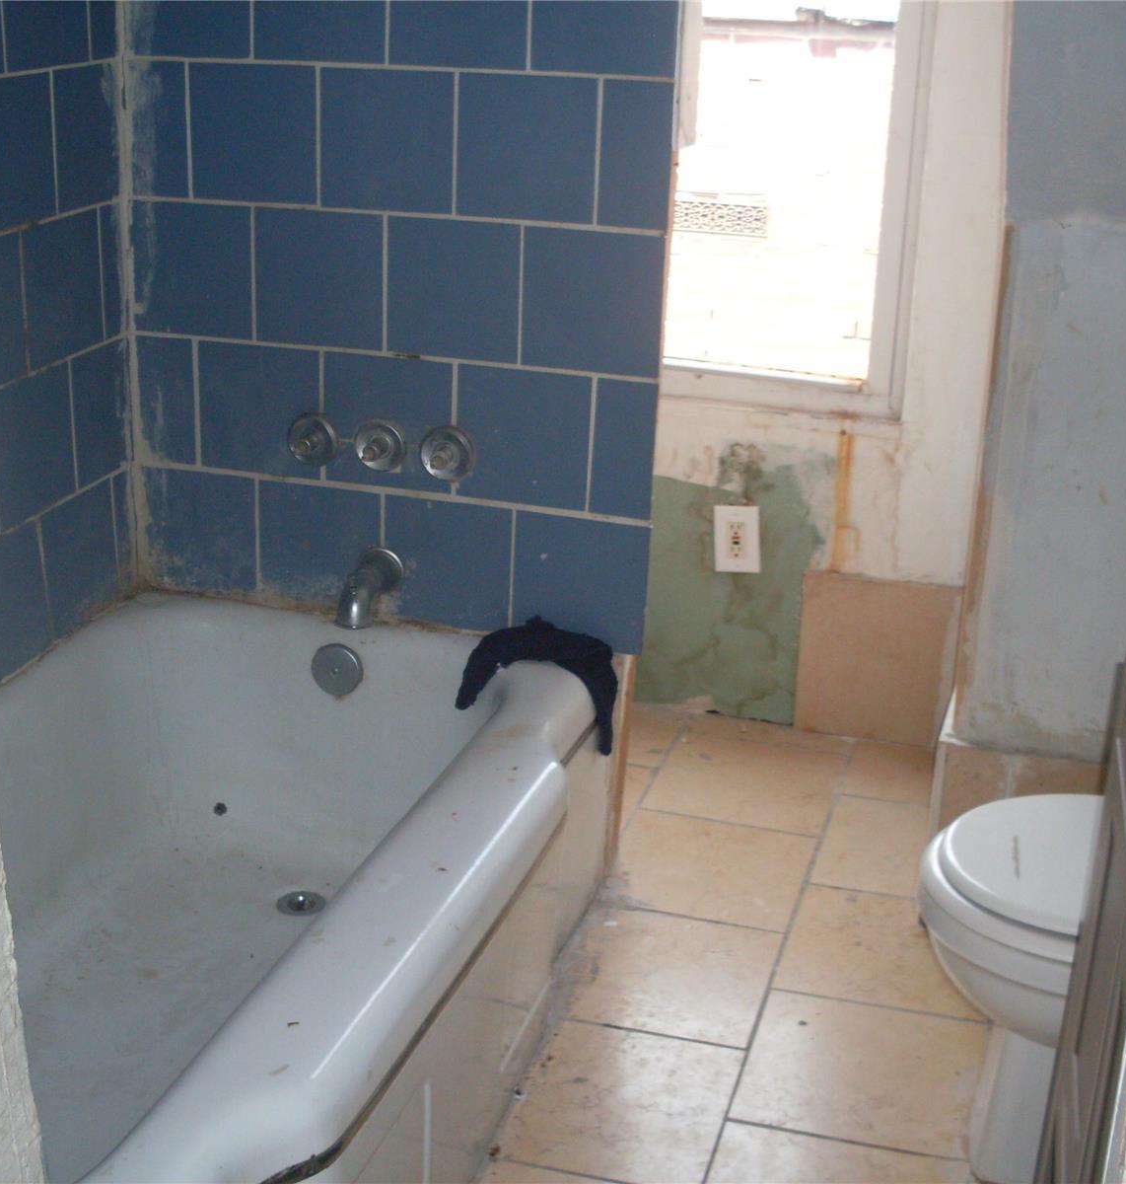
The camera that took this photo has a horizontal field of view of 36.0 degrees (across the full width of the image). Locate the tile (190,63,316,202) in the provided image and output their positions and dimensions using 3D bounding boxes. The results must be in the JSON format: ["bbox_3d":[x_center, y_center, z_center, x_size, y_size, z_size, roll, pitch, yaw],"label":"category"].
[{"bbox_3d":[-0.440,-0.654,2.472,0.201,0.201,0.010,8,22,15],"label":"tile"}]

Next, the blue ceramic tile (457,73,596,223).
[{"bbox_3d":[-0.049,-0.608,2.377,0.200,0.197,0.010,7,21,14],"label":"blue ceramic tile"}]

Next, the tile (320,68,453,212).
[{"bbox_3d":[-0.238,-0.613,2.353,0.200,0.199,0.010,8,22,15],"label":"tile"}]

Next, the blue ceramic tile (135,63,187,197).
[{"bbox_3d":[-0.585,-0.671,2.514,0.097,0.201,0.010,8,22,15],"label":"blue ceramic tile"}]

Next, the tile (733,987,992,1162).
[{"bbox_3d":[0.388,0.616,2.222,0.298,0.010,0.303,8,21,15],"label":"tile"}]

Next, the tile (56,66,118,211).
[{"bbox_3d":[-0.668,-0.636,2.428,0.010,0.195,0.176,7,21,14],"label":"tile"}]

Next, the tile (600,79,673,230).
[{"bbox_3d":[0.100,-0.586,2.324,0.097,0.201,0.010,8,22,15],"label":"tile"}]

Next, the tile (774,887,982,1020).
[{"bbox_3d":[0.472,0.520,2.494,0.302,0.010,0.300,8,22,15],"label":"tile"}]

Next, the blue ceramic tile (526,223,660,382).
[{"bbox_3d":[0.041,-0.406,2.422,0.200,0.200,0.010,7,21,14],"label":"blue ceramic tile"}]

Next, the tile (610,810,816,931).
[{"bbox_3d":[0.227,0.434,2.702,0.302,0.010,0.300,8,22,15],"label":"tile"}]

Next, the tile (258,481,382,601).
[{"bbox_3d":[-0.357,-0.073,2.597,0.200,0.194,0.010,8,22,15],"label":"tile"}]

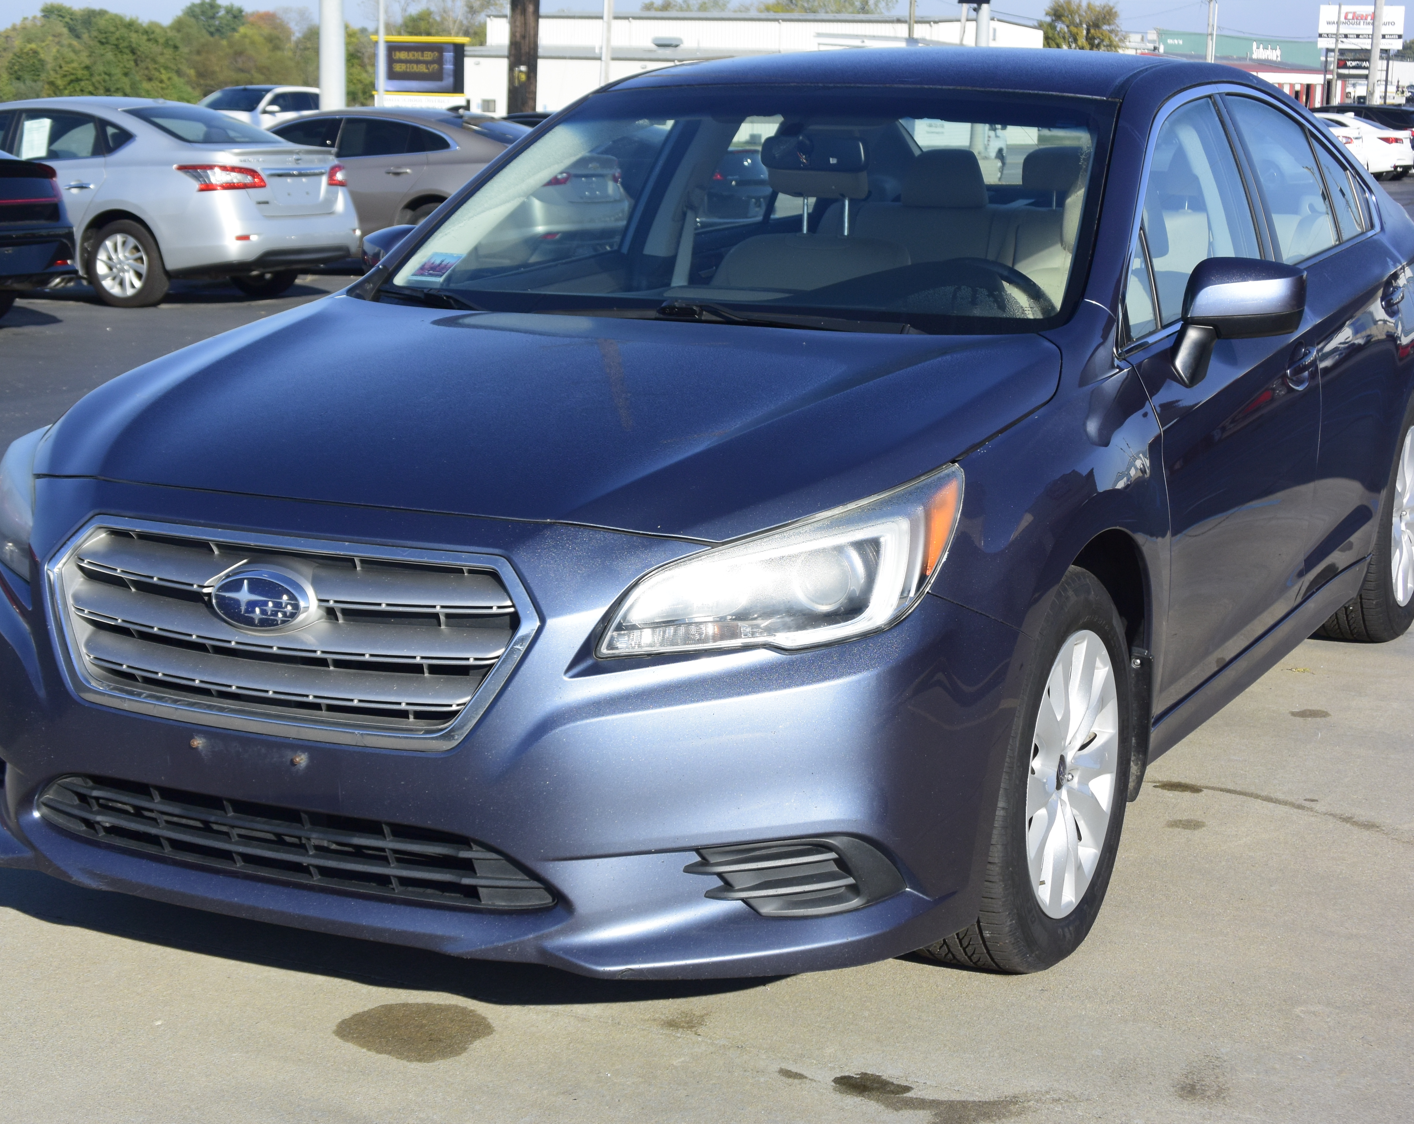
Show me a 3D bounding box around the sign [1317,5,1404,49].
[{"bbox_3d":[35.597,-29.084,130.000,4.650,2.400,0.450,3,11,10],"label":"sign"}]

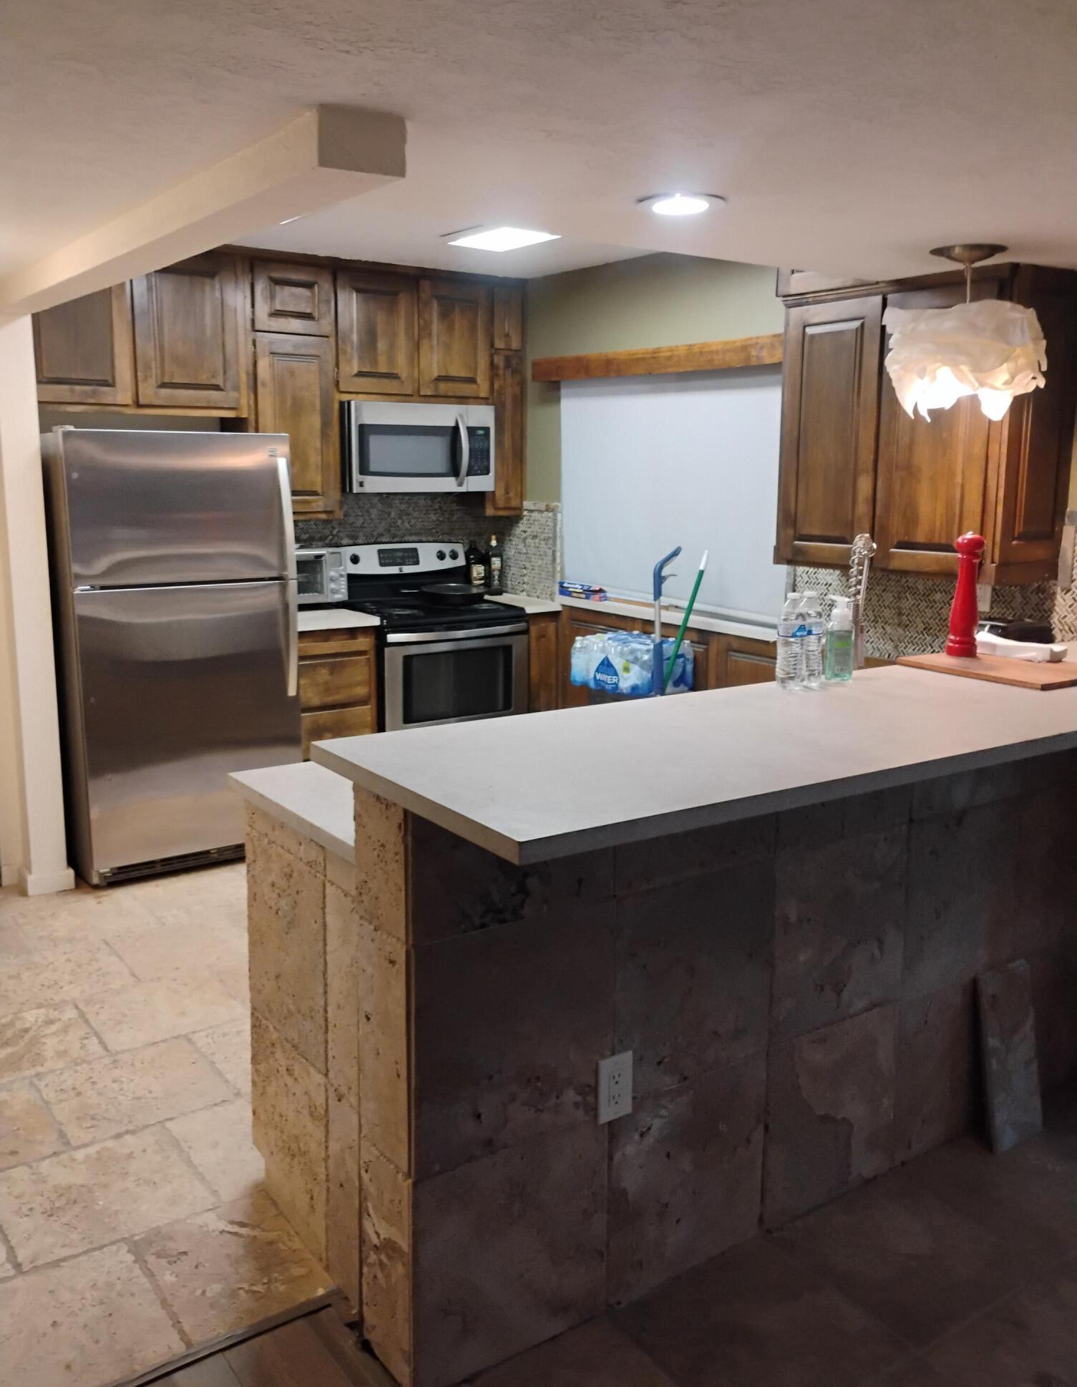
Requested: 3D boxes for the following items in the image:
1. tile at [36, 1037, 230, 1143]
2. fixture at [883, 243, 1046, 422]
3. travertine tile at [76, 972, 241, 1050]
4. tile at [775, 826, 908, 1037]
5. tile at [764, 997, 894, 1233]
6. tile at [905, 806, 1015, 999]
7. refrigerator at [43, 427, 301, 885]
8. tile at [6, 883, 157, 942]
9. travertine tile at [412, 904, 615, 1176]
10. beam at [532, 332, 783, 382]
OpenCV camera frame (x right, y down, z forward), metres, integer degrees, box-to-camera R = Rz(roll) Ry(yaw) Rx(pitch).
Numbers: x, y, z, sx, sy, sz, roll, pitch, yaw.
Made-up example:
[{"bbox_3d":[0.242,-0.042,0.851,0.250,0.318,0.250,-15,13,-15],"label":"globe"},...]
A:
[{"bbox_3d":[-1.022,1.006,2.933,0.395,0.014,0.375,-7,12,-34],"label":"tile"},{"bbox_3d":[1.063,-0.897,2.905,0.406,0.396,0.406,-7,13,-34],"label":"fixture"},{"bbox_3d":[-1.096,0.927,3.389,0.404,0.015,0.396,-7,13,-34],"label":"travertine tile"},{"bbox_3d":[0.619,0.496,2.414,0.403,0.397,0.018,-7,13,-34],"label":"tile"},{"bbox_3d":[0.636,0.911,2.540,0.413,0.421,0.015,-7,13,-34],"label":"tile"},{"bbox_3d":[0.963,0.463,2.679,0.405,0.413,0.015,-7,13,-34],"label":"tile"},{"bbox_3d":[-1.526,-0.180,4.711,0.832,1.685,0.820,-7,12,-34],"label":"refrigerator"},{"bbox_3d":[-1.570,0.782,4.002,0.402,0.018,0.402,-7,13,-34],"label":"tile"},{"bbox_3d":[-0.039,0.573,1.964,0.400,0.408,0.018,-7,13,-34],"label":"travertine tile"},{"bbox_3d":[0.493,-1.362,4.746,0.080,0.105,1.700,-7,13,-34],"label":"beam"}]

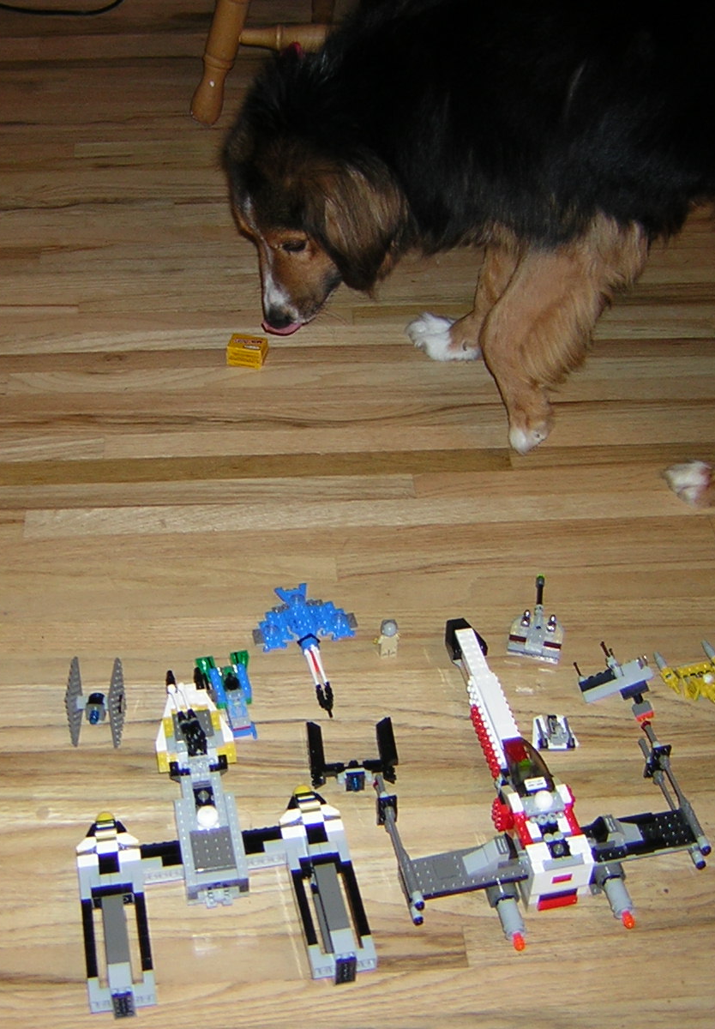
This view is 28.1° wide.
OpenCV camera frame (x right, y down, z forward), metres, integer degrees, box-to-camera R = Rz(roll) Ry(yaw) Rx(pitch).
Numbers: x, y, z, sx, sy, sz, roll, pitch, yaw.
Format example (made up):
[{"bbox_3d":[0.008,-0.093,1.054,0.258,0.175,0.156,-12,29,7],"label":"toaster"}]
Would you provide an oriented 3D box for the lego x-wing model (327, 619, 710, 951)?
[{"bbox_3d":[0.132,0.204,1.196,0.245,0.070,0.333,-7,43,-11],"label":"lego x-wing model"}]

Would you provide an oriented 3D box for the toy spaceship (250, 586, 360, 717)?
[{"bbox_3d":[-0.041,0.123,1.304,0.100,0.032,0.156,-8,43,-12],"label":"toy spaceship"}]

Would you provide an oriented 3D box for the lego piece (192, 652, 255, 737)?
[{"bbox_3d":[-0.111,0.158,1.260,0.050,0.032,0.091,-8,43,-12],"label":"lego piece"}]

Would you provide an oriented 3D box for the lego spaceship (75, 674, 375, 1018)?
[{"bbox_3d":[-0.120,0.236,1.145,0.211,0.067,0.311,-7,43,-11],"label":"lego spaceship"}]

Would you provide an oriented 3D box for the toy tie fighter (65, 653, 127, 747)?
[{"bbox_3d":[-0.225,0.161,1.225,0.042,0.064,0.048,2,42,-1],"label":"toy tie fighter"}]

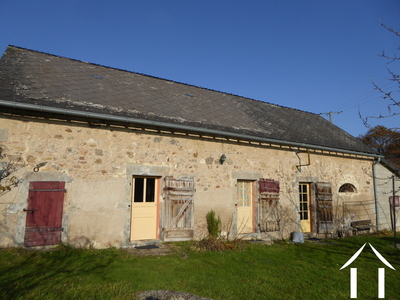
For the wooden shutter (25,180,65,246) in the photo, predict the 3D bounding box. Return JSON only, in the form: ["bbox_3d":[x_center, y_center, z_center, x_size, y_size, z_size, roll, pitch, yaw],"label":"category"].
[{"bbox_3d":[-4.097,1.694,7.679,0.856,1.679,0.080,5,-9,-30],"label":"wooden shutter"}]

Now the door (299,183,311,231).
[{"bbox_3d":[4.712,2.556,12.852,0.870,2.157,0.090,5,-9,-30],"label":"door"}]

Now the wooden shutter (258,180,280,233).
[{"bbox_3d":[2.796,2.218,11.544,1.098,2.053,0.070,5,-9,-30],"label":"wooden shutter"}]

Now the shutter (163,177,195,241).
[{"bbox_3d":[-0.675,1.946,9.551,1.090,2.077,0.070,5,-9,-30],"label":"shutter"}]

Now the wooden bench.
[{"bbox_3d":[8.077,3.822,14.026,1.620,0.635,0.480,5,-9,-30],"label":"wooden bench"}]

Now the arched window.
[{"bbox_3d":[7.435,1.907,14.466,1.485,0.457,0.120,5,-9,-30],"label":"arched window"}]

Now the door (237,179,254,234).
[{"bbox_3d":[1.795,2.197,11.194,0.900,2.037,0.090,5,-9,-30],"label":"door"}]

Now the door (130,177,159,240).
[{"bbox_3d":[-1.728,1.850,9.182,0.902,1.992,0.090,5,-9,-30],"label":"door"}]

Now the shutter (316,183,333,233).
[{"bbox_3d":[5.695,2.624,13.184,1.098,2.207,0.070,5,-9,-30],"label":"shutter"}]

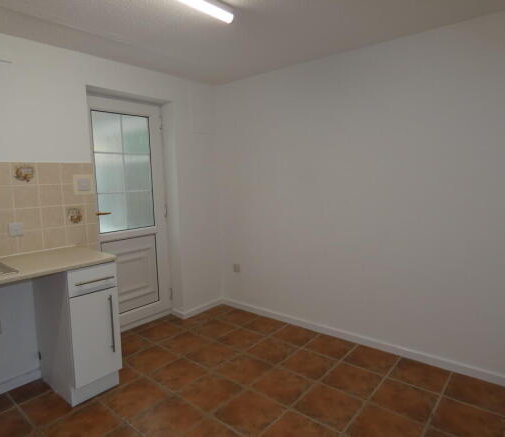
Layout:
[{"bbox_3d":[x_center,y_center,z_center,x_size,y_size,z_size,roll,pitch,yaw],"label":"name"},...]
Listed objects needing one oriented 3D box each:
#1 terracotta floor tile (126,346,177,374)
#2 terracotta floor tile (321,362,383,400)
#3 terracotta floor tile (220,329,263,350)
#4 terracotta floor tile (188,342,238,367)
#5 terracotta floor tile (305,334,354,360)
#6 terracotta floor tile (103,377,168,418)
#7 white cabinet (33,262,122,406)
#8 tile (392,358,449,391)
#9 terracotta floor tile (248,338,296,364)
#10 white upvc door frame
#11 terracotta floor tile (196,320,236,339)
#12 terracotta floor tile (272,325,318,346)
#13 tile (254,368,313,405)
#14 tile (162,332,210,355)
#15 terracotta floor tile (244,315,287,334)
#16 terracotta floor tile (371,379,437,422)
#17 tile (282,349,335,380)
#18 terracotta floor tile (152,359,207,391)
[{"bbox_3d":[-0.786,1.106,2.634,0.327,0.010,0.327,3,7,40],"label":"terracotta floor tile"},{"bbox_3d":[0.668,1.085,2.267,0.326,0.010,0.326,3,8,40],"label":"terracotta floor tile"},{"bbox_3d":[-0.093,1.049,2.942,0.318,0.012,0.318,3,8,40],"label":"terracotta floor tile"},{"bbox_3d":[-0.318,1.078,2.663,0.326,0.010,0.326,3,8,40],"label":"terracotta floor tile"},{"bbox_3d":[0.629,1.039,2.738,0.326,0.010,0.326,3,8,40],"label":"terracotta floor tile"},{"bbox_3d":[-0.754,1.158,2.169,0.318,0.012,0.318,3,8,40],"label":"terracotta floor tile"},{"bbox_3d":[-1.193,0.718,2.313,0.583,0.862,0.302,3,8,40],"label":"white cabinet"},{"bbox_3d":[1.142,1.066,2.304,0.326,0.010,0.326,3,8,40],"label":"tile"},{"bbox_3d":[0.164,1.064,2.724,0.318,0.012,0.318,3,8,40],"label":"terracotta floor tile"},{"bbox_3d":[-1.178,-0.011,3.159,0.070,2.130,0.850,3,7,40],"label":"white upvc door frame"},{"bbox_3d":[-0.350,1.034,3.159,0.318,0.012,0.318,3,8,40],"label":"terracotta floor tile"},{"bbox_3d":[0.373,1.026,2.955,0.326,0.010,0.326,3,8,40],"label":"terracotta floor tile"},{"bbox_3d":[0.200,1.116,2.249,0.318,0.012,0.318,3,8,40],"label":"tile"},{"bbox_3d":[-0.571,1.074,2.890,0.327,0.010,0.327,3,7,40],"label":"tile"},{"bbox_3d":[0.117,1.012,3.172,0.326,0.010,0.326,3,8,40],"label":"terracotta floor tile"},{"bbox_3d":[0.925,1.099,2.050,0.326,0.010,0.326,3,8,40],"label":"terracotta floor tile"},{"bbox_3d":[0.412,1.072,2.483,0.326,0.010,0.326,3,8,40],"label":"tile"},{"bbox_3d":[-0.529,1.120,2.419,0.327,0.010,0.327,3,7,40],"label":"terracotta floor tile"}]

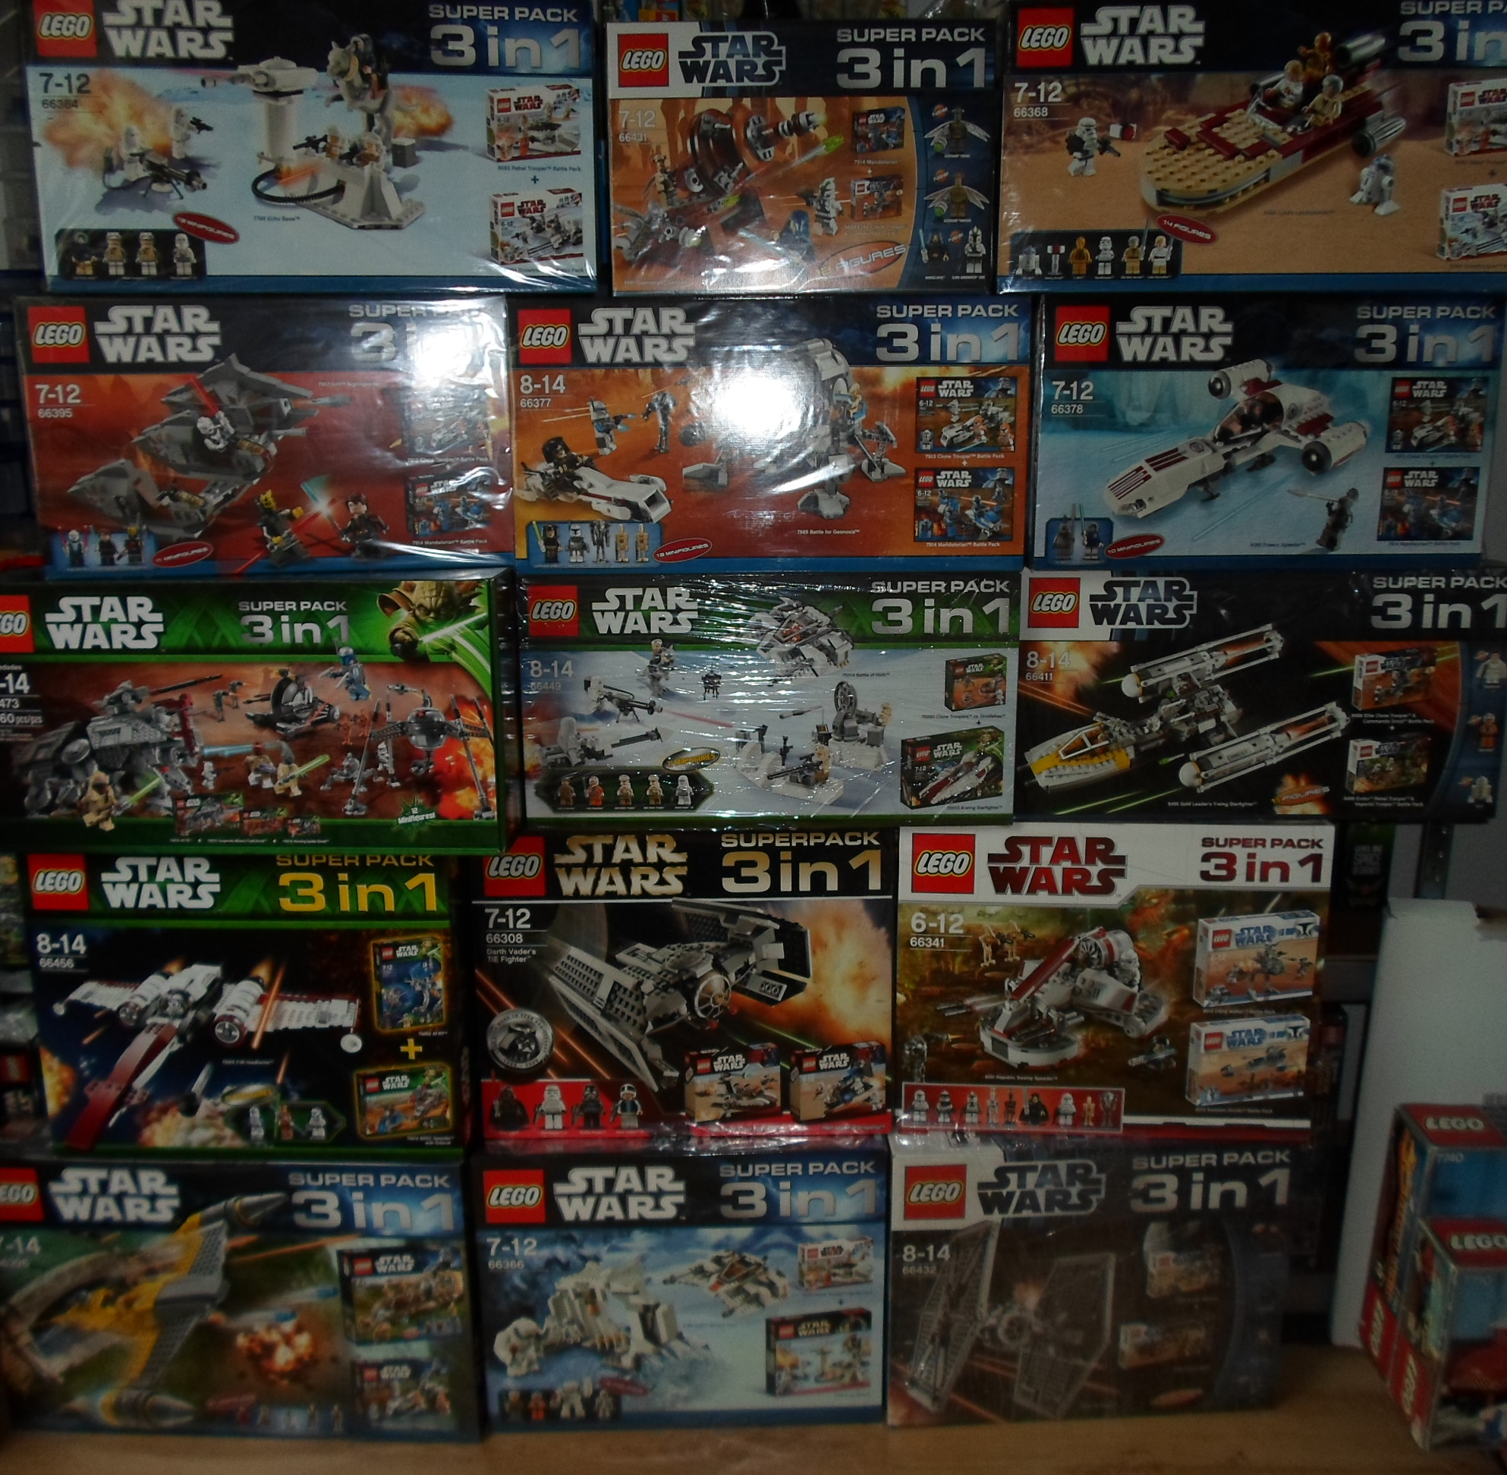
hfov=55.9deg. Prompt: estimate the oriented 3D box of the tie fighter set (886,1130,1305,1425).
[{"bbox_3d":[0.391,0.636,1.714,0.471,0.347,0.090,-1,11,-2],"label":"tie fighter set"}]

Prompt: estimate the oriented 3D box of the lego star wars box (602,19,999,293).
[{"bbox_3d":[0.049,-0.587,1.467,0.386,0.259,0.080,-1,11,0],"label":"lego star wars box"}]

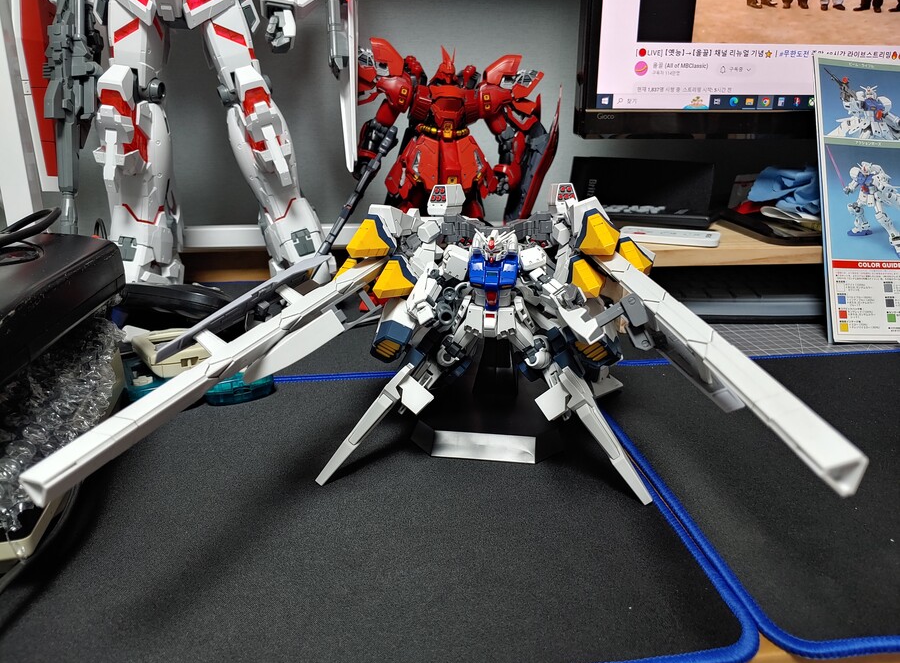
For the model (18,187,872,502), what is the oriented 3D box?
[{"bbox_3d":[0.013,0.004,0.360,0.295,0.150,0.315,2,19,7],"label":"model"}]

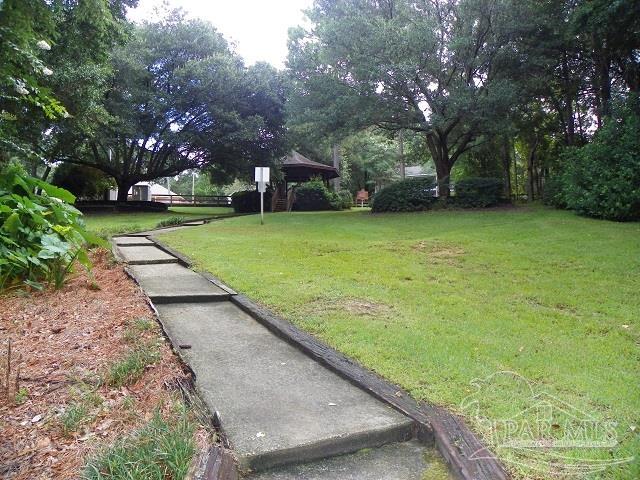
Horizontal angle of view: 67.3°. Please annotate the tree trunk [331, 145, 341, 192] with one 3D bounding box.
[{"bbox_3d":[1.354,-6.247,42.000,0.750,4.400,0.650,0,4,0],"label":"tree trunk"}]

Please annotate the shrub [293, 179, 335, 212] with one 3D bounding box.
[{"bbox_3d":[-0.295,-2.896,31.500,2.600,2.000,2.200,0,4,0],"label":"shrub"}]

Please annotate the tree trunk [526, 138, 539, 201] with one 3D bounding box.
[{"bbox_3d":[15.030,-4.916,34.000,0.750,4.500,0.600,0,4,0],"label":"tree trunk"}]

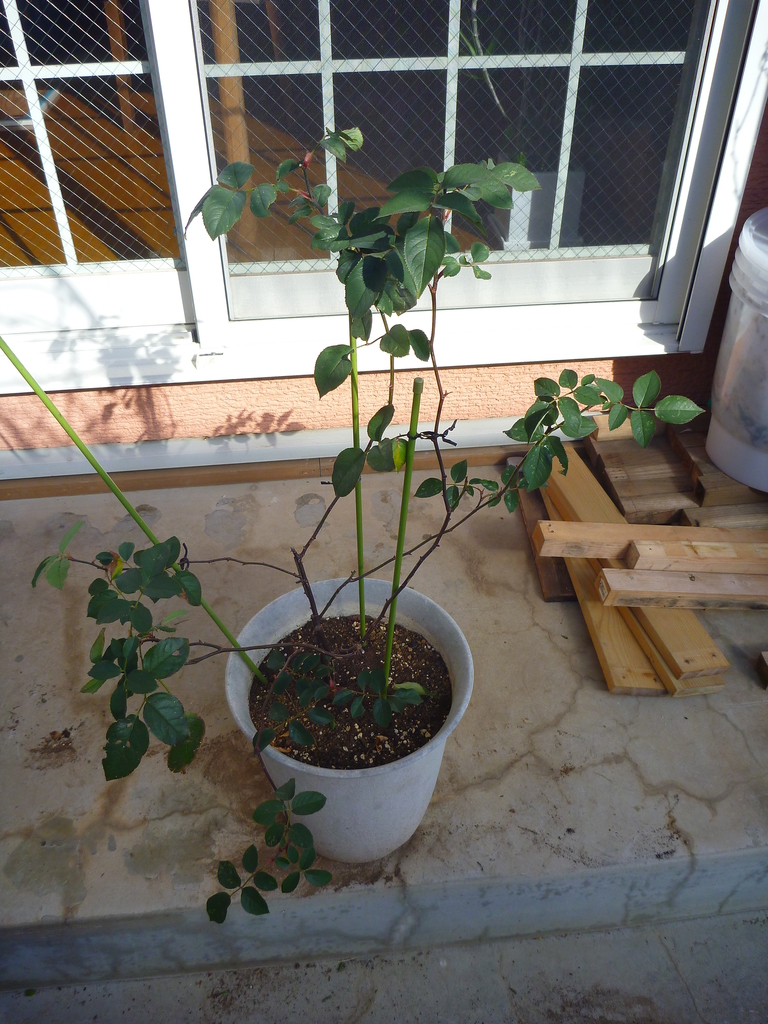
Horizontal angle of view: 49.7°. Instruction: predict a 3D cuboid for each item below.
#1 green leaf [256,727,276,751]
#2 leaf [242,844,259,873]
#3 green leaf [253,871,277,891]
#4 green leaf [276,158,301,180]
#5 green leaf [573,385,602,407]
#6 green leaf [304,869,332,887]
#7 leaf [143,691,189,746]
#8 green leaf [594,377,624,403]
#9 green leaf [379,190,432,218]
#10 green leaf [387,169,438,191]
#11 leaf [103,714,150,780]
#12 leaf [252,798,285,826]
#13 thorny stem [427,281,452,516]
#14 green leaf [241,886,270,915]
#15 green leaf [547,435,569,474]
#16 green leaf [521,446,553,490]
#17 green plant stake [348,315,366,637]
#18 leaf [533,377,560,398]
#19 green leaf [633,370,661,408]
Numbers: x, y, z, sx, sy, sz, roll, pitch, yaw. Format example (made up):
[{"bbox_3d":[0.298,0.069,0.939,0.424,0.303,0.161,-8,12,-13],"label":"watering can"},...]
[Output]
[{"bbox_3d":[-0.128,0.247,0.905,0.026,0.008,0.021,-40,72,0],"label":"green leaf"},{"bbox_3d":[-0.163,0.429,1.025,0.018,0.010,0.034,0,52,-5],"label":"leaf"},{"bbox_3d":[-0.124,0.385,0.865,0.031,0.006,0.017,23,51,16],"label":"green leaf"},{"bbox_3d":[-0.082,-0.294,0.710,0.025,0.006,0.013,-37,89,-6],"label":"green leaf"},{"bbox_3d":[0.214,-0.122,0.870,0.033,0.006,0.021,26,84,15],"label":"green leaf"},{"bbox_3d":[-0.080,0.444,1.015,0.037,0.010,0.018,15,53,9],"label":"green leaf"},{"bbox_3d":[-0.264,0.256,1.010,0.074,0.013,0.046,38,59,16],"label":"leaf"},{"bbox_3d":[0.227,-0.123,0.835,0.022,0.008,0.040,-38,66,-7],"label":"green leaf"},{"bbox_3d":[0.017,-0.245,0.660,0.055,0.012,0.030,-27,63,-26],"label":"green leaf"},{"bbox_3d":[0.022,-0.270,0.674,0.043,0.012,0.031,-7,60,-16],"label":"green leaf"},{"bbox_3d":[-0.272,0.248,0.873,0.044,0.071,0.014,22,-4,-5],"label":"leaf"},{"bbox_3d":[-0.123,0.319,0.880,0.037,0.006,0.025,-17,64,-15],"label":"leaf"},{"bbox_3d":[0.056,-0.117,0.829,0.025,0.272,0.021,-7,38,0],"label":"thorny stem"},{"bbox_3d":[-0.135,0.408,0.870,0.038,0.006,0.021,37,61,17],"label":"green leaf"},{"bbox_3d":[0.182,-0.060,0.870,0.025,0.009,0.045,-20,72,3],"label":"green leaf"},{"bbox_3d":[0.166,-0.047,0.902,0.031,0.050,0.012,15,-6,11],"label":"green leaf"},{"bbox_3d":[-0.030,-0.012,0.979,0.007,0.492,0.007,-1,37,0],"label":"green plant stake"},{"bbox_3d":[0.162,-0.123,0.820,0.021,0.006,0.030,-42,69,-11],"label":"leaf"},{"bbox_3d":[0.276,-0.129,0.870,0.027,0.007,0.043,22,84,17],"label":"green leaf"}]

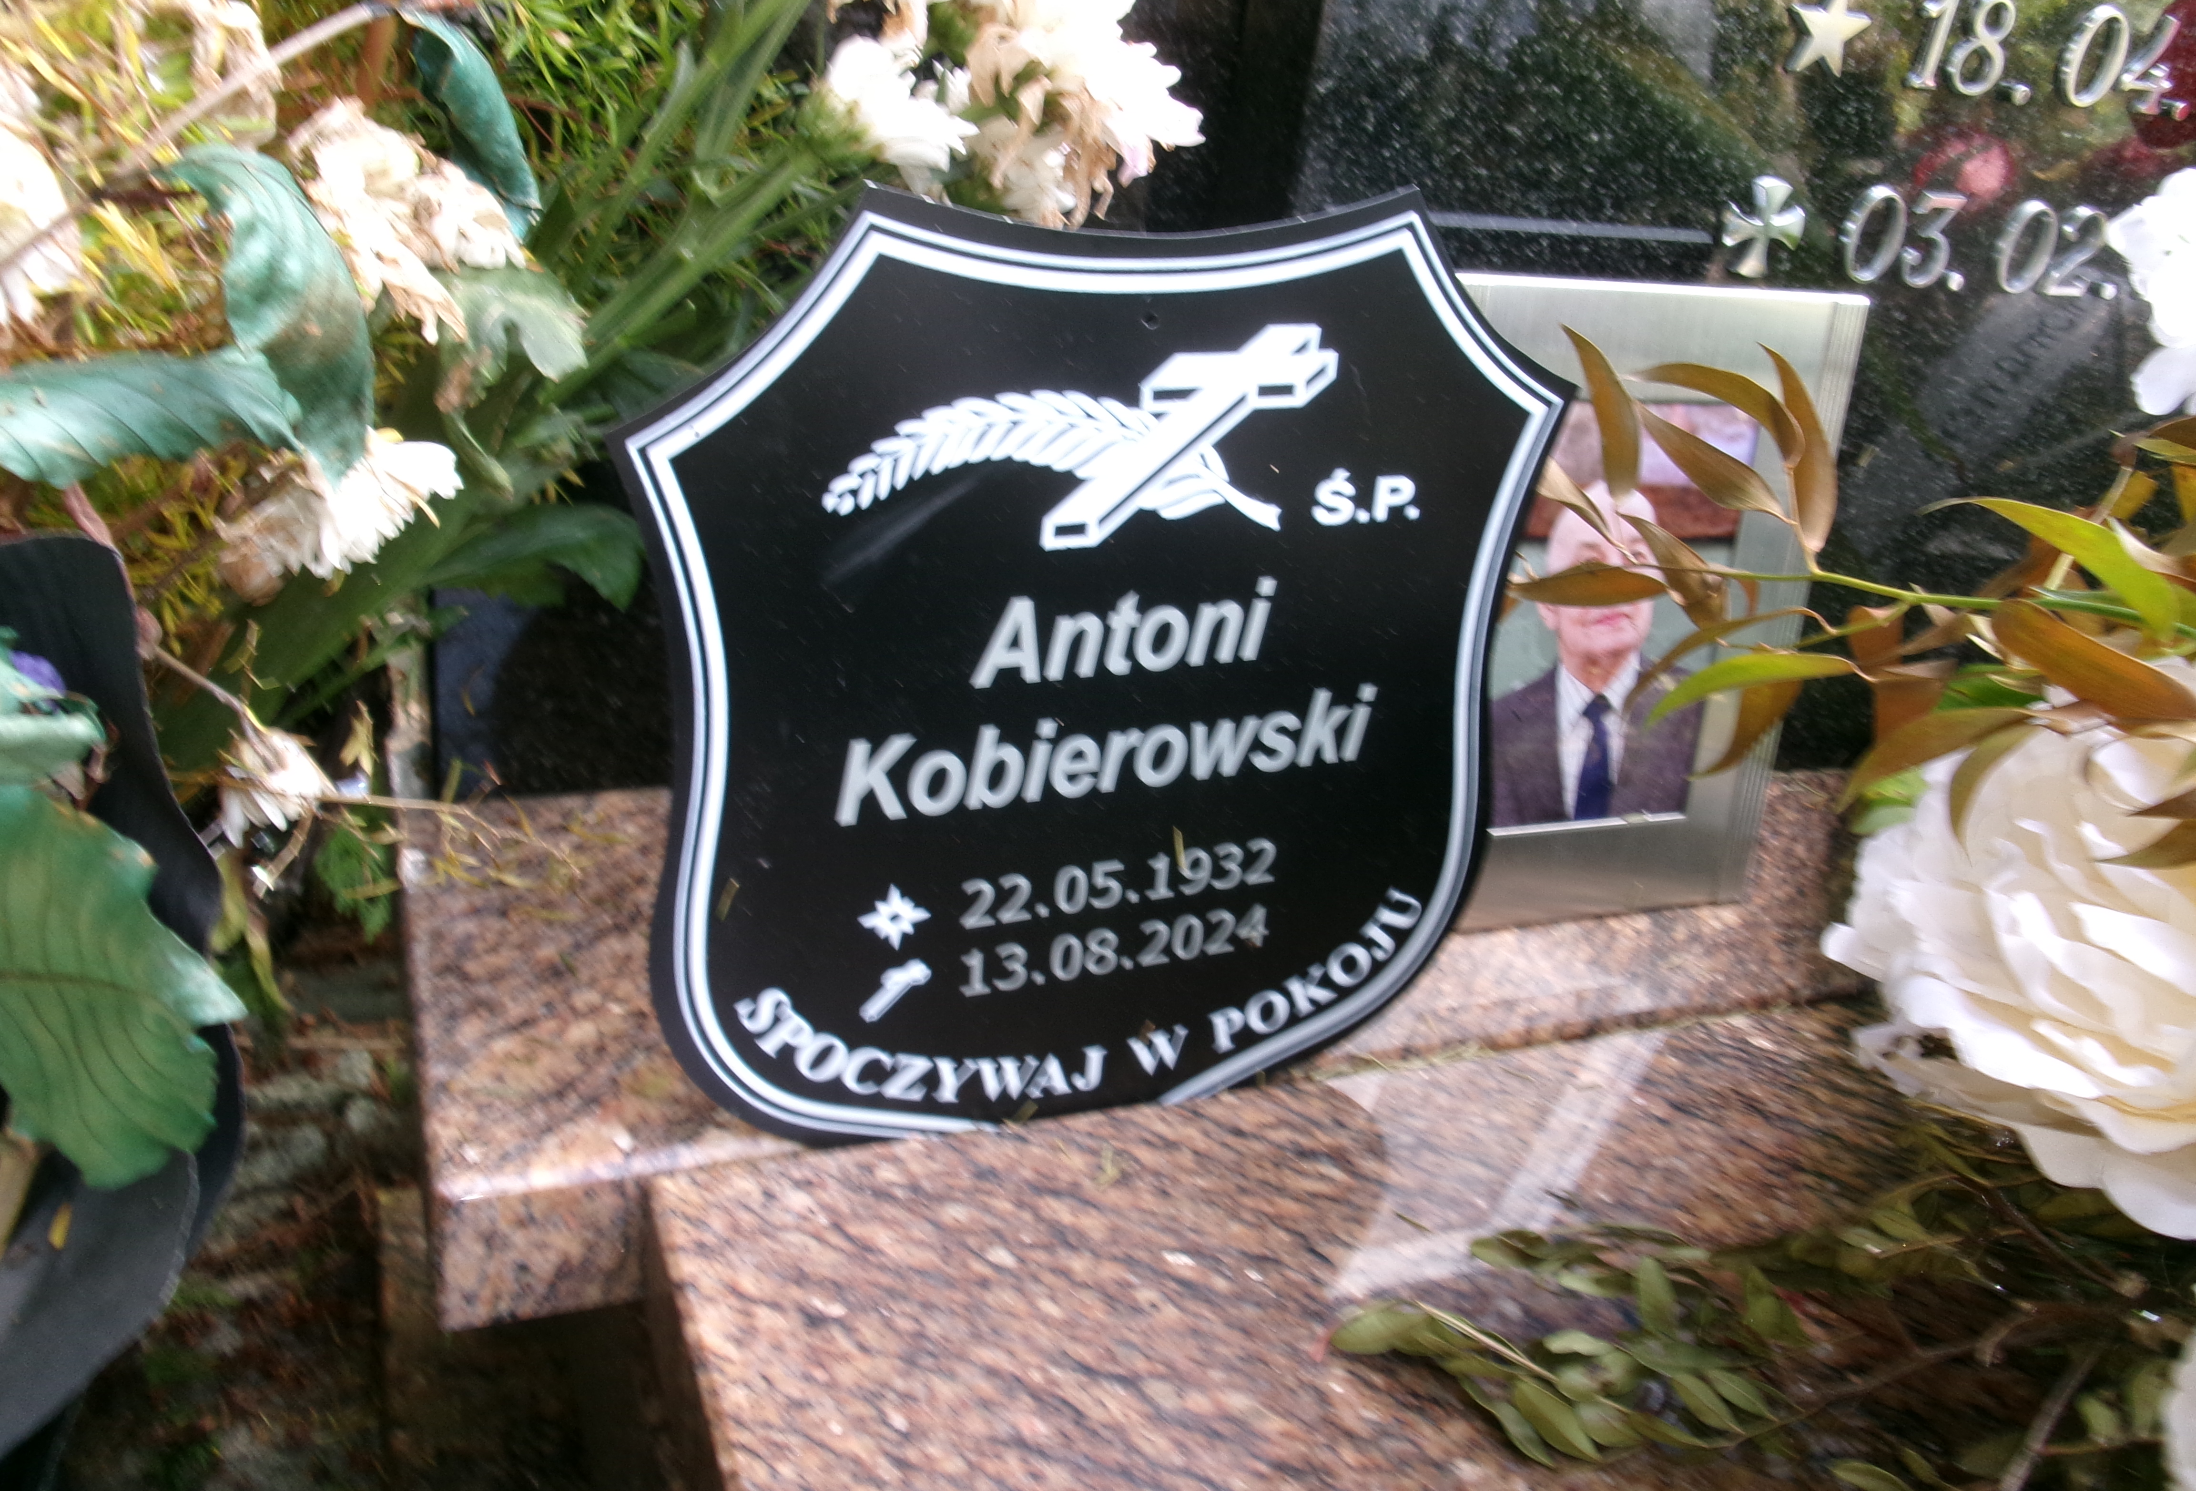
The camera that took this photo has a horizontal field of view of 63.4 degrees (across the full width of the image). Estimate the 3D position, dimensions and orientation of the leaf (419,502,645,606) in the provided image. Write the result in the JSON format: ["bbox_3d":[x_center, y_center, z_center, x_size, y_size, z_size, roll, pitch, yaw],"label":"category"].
[{"bbox_3d":[-0.206,-0.070,0.655,0.080,0.036,0.040,2,26,-9],"label":"leaf"}]

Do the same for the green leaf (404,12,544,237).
[{"bbox_3d":[-0.216,-0.215,0.620,0.037,0.083,0.030,-29,9,-10],"label":"green leaf"}]

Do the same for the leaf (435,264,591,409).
[{"bbox_3d":[-0.208,-0.145,0.635,0.055,0.050,0.035,-2,27,-17],"label":"leaf"}]

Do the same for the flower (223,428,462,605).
[{"bbox_3d":[-0.245,-0.077,0.585,0.076,0.048,0.066,-29,18,-7],"label":"flower"}]

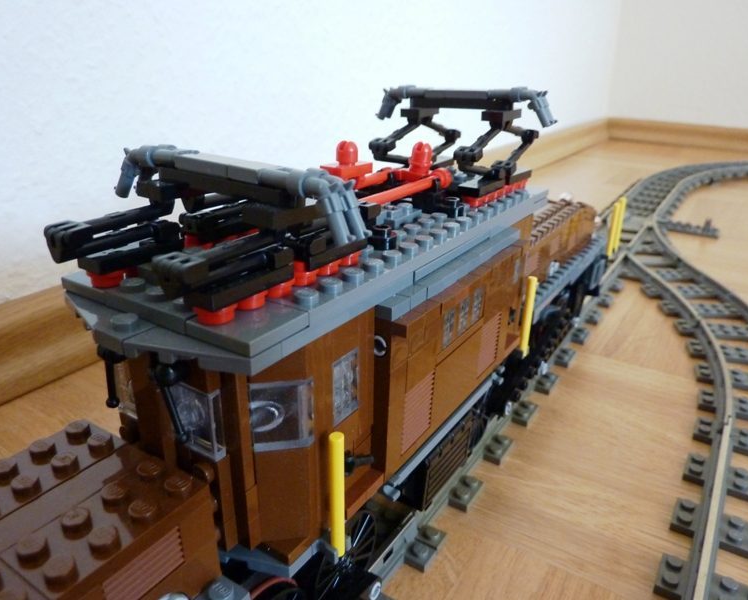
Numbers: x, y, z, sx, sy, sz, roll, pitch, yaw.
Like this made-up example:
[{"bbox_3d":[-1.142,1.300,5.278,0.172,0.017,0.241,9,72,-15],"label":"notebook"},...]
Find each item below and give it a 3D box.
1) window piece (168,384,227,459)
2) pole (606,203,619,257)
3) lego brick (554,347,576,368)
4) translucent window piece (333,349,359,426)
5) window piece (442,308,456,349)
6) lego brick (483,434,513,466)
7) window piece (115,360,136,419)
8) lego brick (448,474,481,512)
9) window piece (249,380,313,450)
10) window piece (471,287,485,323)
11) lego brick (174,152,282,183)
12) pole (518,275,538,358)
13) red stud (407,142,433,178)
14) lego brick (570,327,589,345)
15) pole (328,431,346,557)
[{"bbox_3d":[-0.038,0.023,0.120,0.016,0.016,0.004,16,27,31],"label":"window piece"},{"bbox_3d":[0.136,-0.039,0.329,0.003,0.032,0.003,16,27,31],"label":"pole"},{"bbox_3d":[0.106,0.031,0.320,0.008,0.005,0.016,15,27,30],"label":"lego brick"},{"bbox_3d":[-0.007,0.020,0.129,0.003,0.016,0.010,16,27,30],"label":"translucent window piece"},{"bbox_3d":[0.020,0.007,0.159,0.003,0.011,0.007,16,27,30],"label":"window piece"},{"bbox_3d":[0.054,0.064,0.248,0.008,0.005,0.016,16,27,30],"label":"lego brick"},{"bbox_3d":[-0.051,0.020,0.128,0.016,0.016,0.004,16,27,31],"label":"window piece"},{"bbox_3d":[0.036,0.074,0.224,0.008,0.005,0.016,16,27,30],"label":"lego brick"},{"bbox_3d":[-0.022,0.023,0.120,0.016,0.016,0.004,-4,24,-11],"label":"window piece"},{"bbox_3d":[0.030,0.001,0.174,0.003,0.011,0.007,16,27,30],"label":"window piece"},{"bbox_3d":[-0.031,-0.028,0.121,0.024,0.003,0.007,16,27,30],"label":"lego brick"},{"bbox_3d":[0.057,0.007,0.212,0.003,0.032,0.003,16,27,31],"label":"pole"},{"bbox_3d":[0.016,-0.048,0.193,0.007,0.011,0.007,16,27,30],"label":"red stud"},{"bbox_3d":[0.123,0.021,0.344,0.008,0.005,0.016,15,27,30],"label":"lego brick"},{"bbox_3d":[-0.008,0.044,0.129,0.003,0.032,0.003,16,27,30],"label":"pole"}]

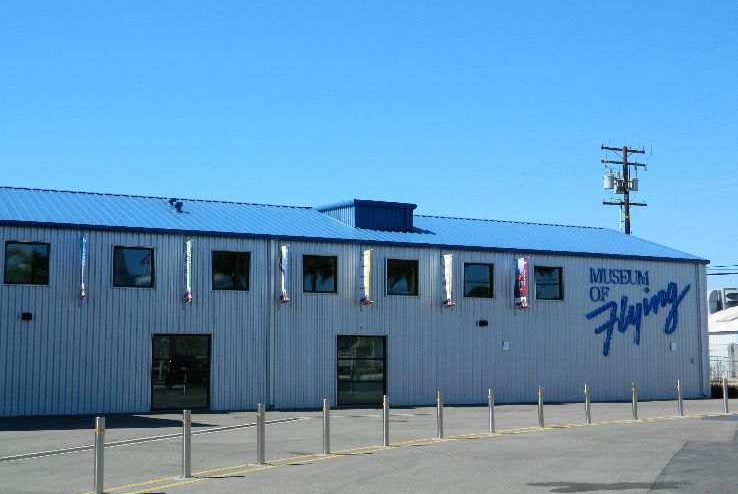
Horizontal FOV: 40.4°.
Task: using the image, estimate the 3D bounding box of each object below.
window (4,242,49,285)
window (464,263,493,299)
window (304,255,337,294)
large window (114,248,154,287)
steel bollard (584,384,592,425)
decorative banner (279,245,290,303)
[{"bbox_3d":[-9.883,0.475,29.006,1.225,1.218,0.120,3,-7,-25],"label":"window"},{"bbox_3d":[3.921,1.198,35.607,1.231,1.231,0.100,3,-7,-26],"label":"window"},{"bbox_3d":[-1.580,0.909,32.949,1.231,1.231,0.100,3,-7,-26],"label":"window"},{"bbox_3d":[-7.121,0.620,30.318,1.231,1.203,0.120,3,-7,-25],"label":"large window"},{"bbox_3d":[5.480,3.943,25.073,0.120,0.961,0.120,3,-7,-25],"label":"steel bollard"},{"bbox_3d":[-2.691,0.860,31.911,0.060,1.813,0.740,3,-7,-25],"label":"decorative banner"}]

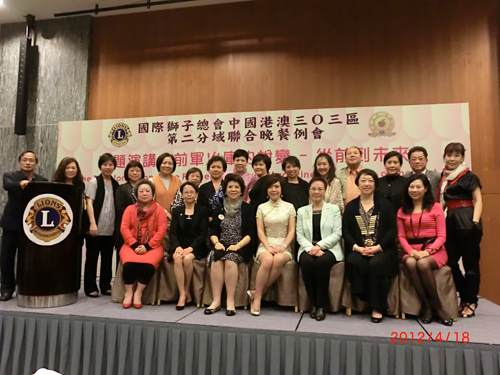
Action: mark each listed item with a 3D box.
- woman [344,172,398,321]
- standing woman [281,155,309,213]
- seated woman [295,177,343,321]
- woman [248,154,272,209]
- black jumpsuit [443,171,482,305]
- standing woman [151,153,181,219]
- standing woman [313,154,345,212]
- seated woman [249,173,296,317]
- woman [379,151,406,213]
[{"bbox_3d":[1.121,0.488,3.786,0.510,1.380,0.750,0,-5,14],"label":"woman"},{"bbox_3d":[0.497,0.432,4.540,0.440,1.600,0.290,0,-5,9],"label":"standing woman"},{"bbox_3d":[0.652,0.525,3.864,0.480,1.307,0.740,0,-5,13],"label":"seated woman"},{"bbox_3d":[0.138,0.421,4.627,0.440,1.627,0.290,0,-5,9],"label":"woman"},{"bbox_3d":[2.064,0.475,3.931,0.370,1.289,0.270,-1,-5,25],"label":"black jumpsuit"},{"bbox_3d":[-1.000,0.405,4.769,0.450,1.653,0.290,1,-5,0],"label":"standing woman"},{"bbox_3d":[0.855,0.421,4.454,0.440,1.619,0.290,0,-5,12],"label":"standing woman"},{"bbox_3d":[0.211,0.516,3.982,0.460,1.332,0.740,0,-5,11],"label":"seated woman"},{"bbox_3d":[1.512,0.412,4.297,0.450,1.628,0.290,-1,-5,15],"label":"woman"}]

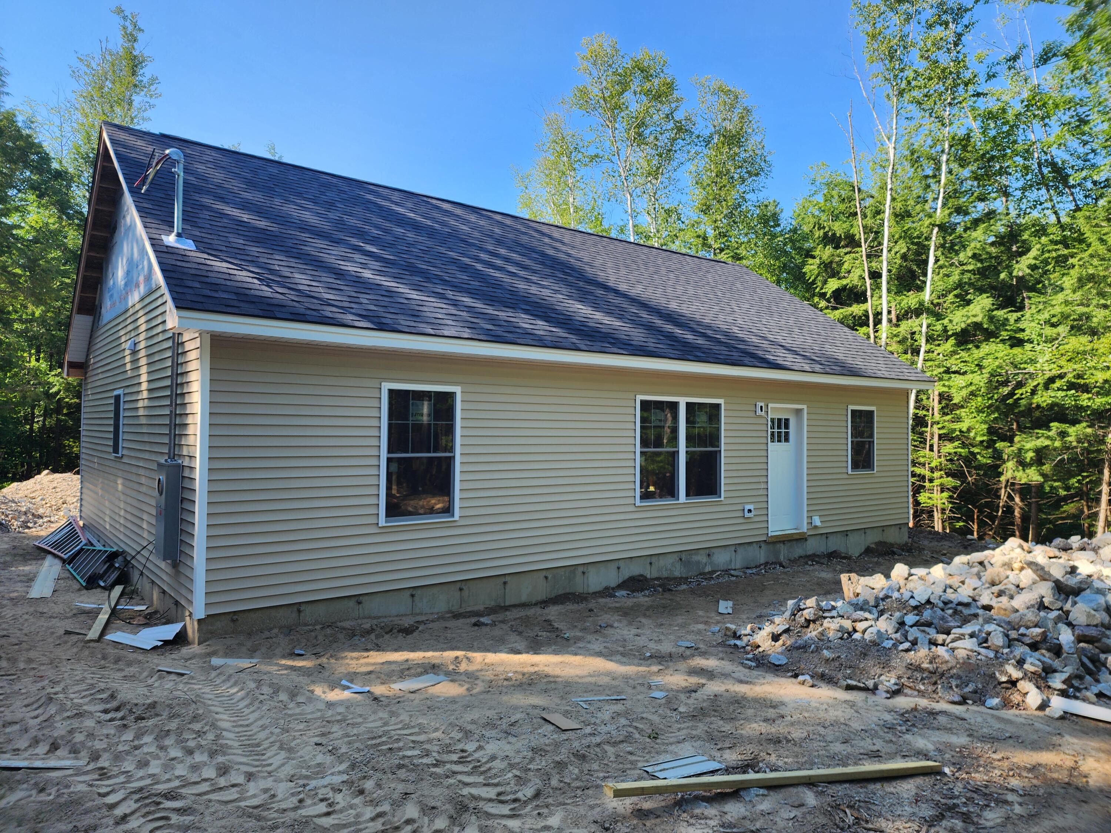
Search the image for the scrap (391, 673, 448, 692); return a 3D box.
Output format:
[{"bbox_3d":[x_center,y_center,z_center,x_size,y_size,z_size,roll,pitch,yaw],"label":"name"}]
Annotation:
[{"bbox_3d":[-1.093,2.182,6.014,0.213,0.025,0.422,-1,-3,38],"label":"scrap"}]

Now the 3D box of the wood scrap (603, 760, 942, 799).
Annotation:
[{"bbox_3d":[1.330,2.034,4.163,2.368,0.040,0.090,9,-13,-24],"label":"wood scrap"}]

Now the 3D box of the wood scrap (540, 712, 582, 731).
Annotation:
[{"bbox_3d":[0.036,2.111,5.091,0.134,0.020,0.345,5,-6,-27],"label":"wood scrap"}]

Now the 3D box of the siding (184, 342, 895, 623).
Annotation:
[{"bbox_3d":[1.834,0.667,10.704,12.708,2.603,0.060,1,-1,-37],"label":"siding"}]

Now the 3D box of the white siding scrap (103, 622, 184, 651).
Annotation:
[{"bbox_3d":[-3.850,2.040,6.980,0.760,0.120,0.460,0,-1,24],"label":"white siding scrap"}]

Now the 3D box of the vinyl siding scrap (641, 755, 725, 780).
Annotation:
[{"bbox_3d":[0.719,2.002,4.186,0.466,0.025,0.206,8,-10,-34],"label":"vinyl siding scrap"}]

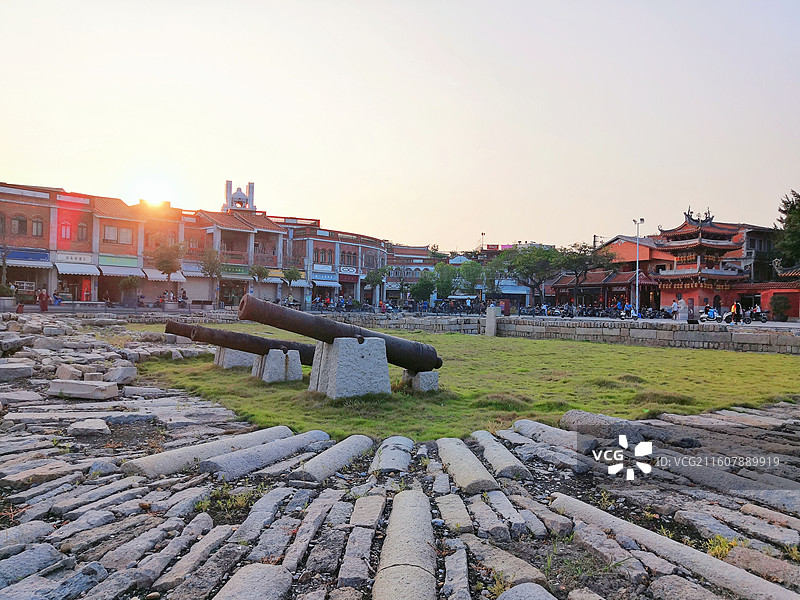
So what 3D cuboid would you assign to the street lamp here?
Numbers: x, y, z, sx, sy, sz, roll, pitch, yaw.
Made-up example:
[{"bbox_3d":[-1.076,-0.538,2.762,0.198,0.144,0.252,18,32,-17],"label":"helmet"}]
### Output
[{"bbox_3d":[21.400,-2.900,56.000,1.150,9.000,0.500,1,0,14],"label":"street lamp"}]

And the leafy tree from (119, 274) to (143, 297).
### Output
[{"bbox_3d":[-21.600,-1.100,50.000,1.800,2.000,1.750,1,0,-22],"label":"leafy tree"}]

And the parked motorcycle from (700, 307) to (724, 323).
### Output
[{"bbox_3d":[22.464,1.067,45.000,1.850,1.150,0.700,1,0,31],"label":"parked motorcycle"}]

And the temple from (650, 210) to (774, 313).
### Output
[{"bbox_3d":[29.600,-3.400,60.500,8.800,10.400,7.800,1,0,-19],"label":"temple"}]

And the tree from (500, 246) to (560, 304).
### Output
[{"bbox_3d":[13.300,-1.950,64.000,6.300,7.000,6.000,1,0,11],"label":"tree"}]

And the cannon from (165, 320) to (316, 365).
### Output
[{"bbox_3d":[-2.381,0.809,11.067,2.700,0.380,0.420,13,-7,-35],"label":"cannon"}]

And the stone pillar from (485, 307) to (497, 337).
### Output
[{"bbox_3d":[6.526,1.572,45.000,0.580,2.100,0.520,1,0,27],"label":"stone pillar"}]

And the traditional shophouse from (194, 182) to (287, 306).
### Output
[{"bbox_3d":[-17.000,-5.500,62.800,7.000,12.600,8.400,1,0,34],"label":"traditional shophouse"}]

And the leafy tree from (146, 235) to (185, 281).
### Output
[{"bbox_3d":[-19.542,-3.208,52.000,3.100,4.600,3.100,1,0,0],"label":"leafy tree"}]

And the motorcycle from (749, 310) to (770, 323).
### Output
[{"bbox_3d":[26.465,1.157,46.000,1.750,1.100,0.700,1,0,29],"label":"motorcycle"}]

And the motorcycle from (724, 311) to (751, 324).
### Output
[{"bbox_3d":[23.458,1.192,43.500,1.850,1.050,0.700,1,0,31],"label":"motorcycle"}]

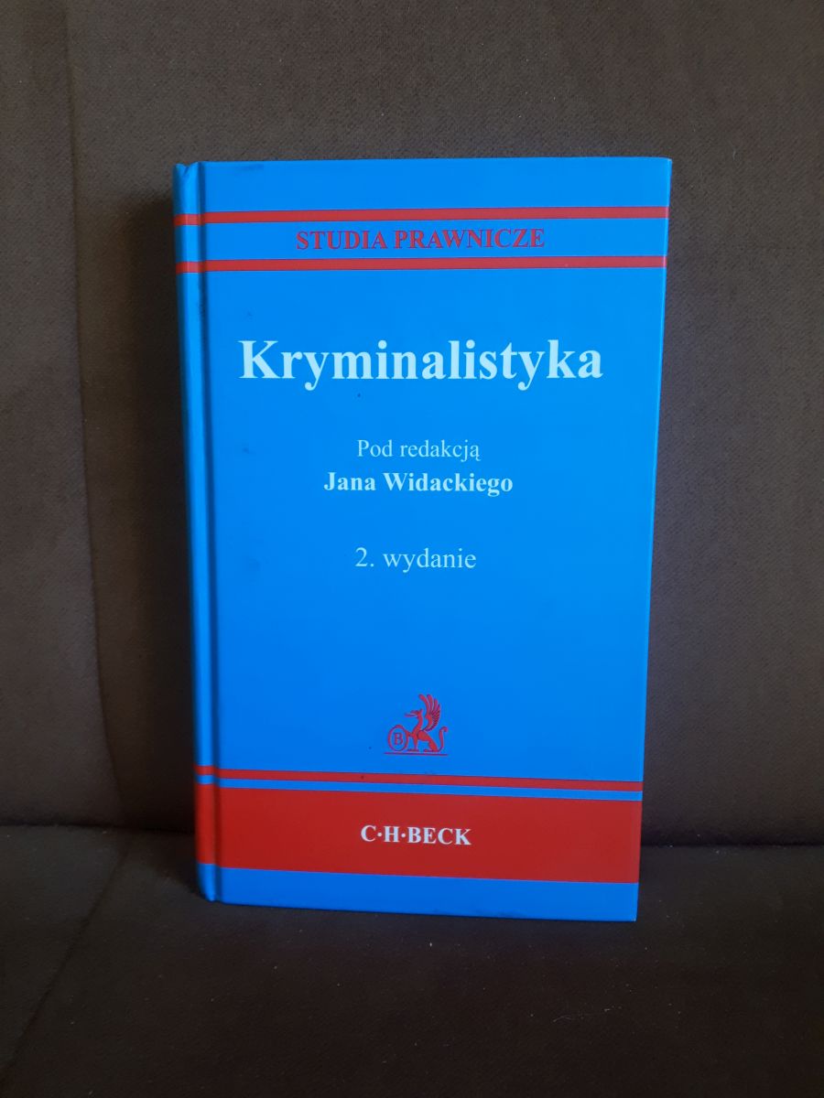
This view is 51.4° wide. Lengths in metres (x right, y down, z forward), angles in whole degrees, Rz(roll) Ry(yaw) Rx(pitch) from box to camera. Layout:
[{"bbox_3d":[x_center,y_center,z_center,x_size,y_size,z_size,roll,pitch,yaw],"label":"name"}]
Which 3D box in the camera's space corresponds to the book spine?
[{"bbox_3d":[-0.065,0.000,0.274,0.012,0.225,0.032,1,8,4],"label":"book spine"}]

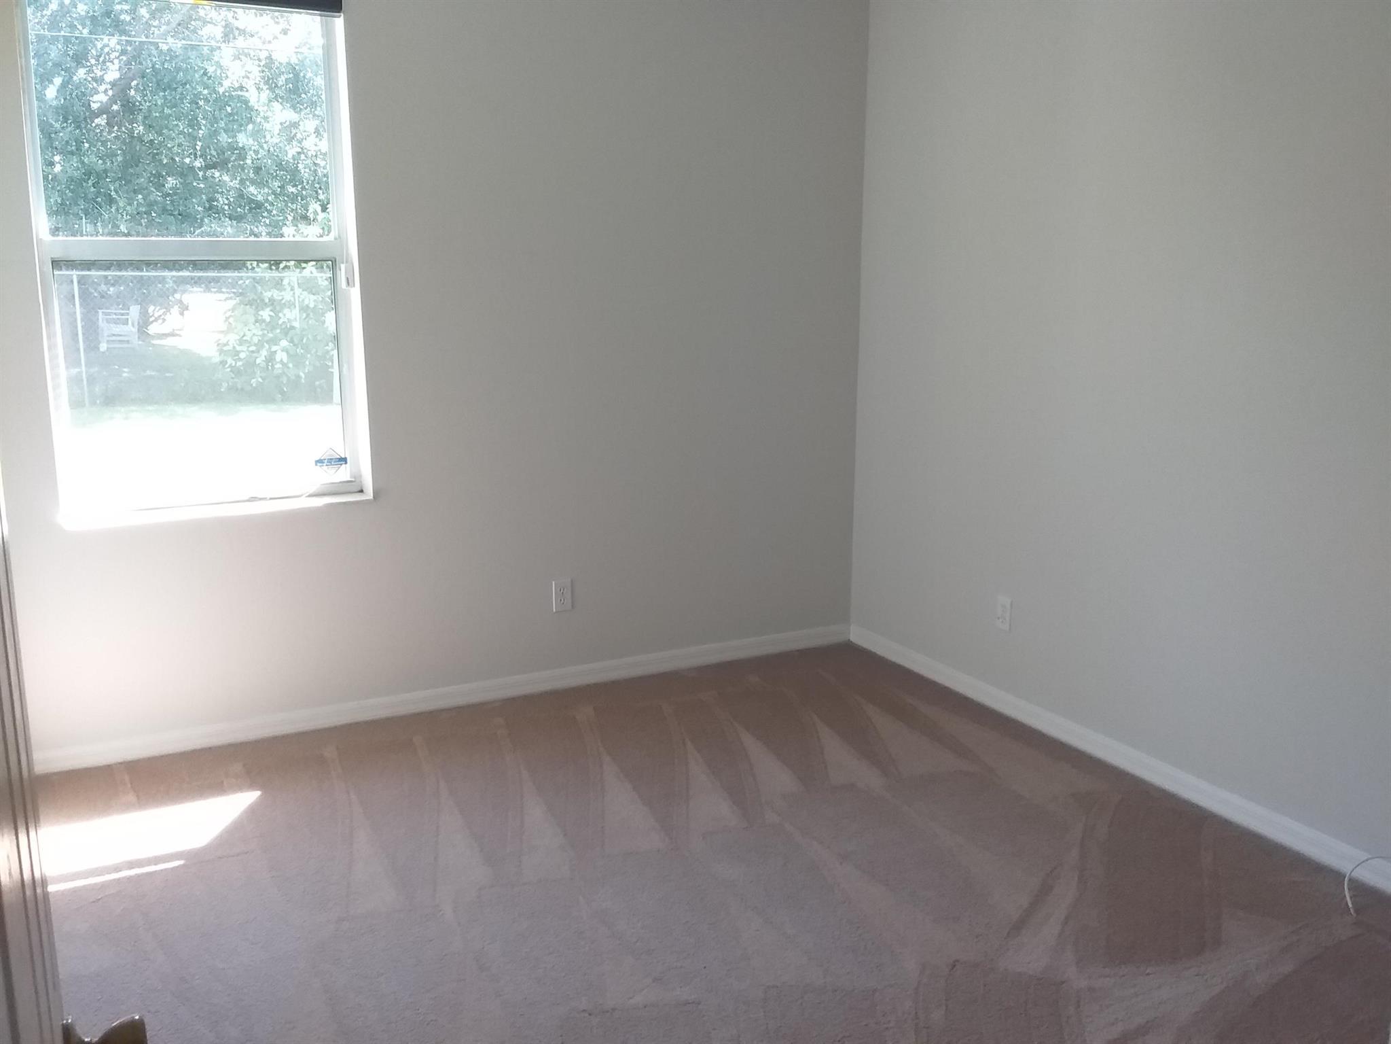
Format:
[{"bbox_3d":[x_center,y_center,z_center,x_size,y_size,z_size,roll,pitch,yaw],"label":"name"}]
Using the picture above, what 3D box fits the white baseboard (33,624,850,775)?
[{"bbox_3d":[-0.714,0.594,4.463,3.040,0.081,0.016,-6,14,-27],"label":"white baseboard"}]

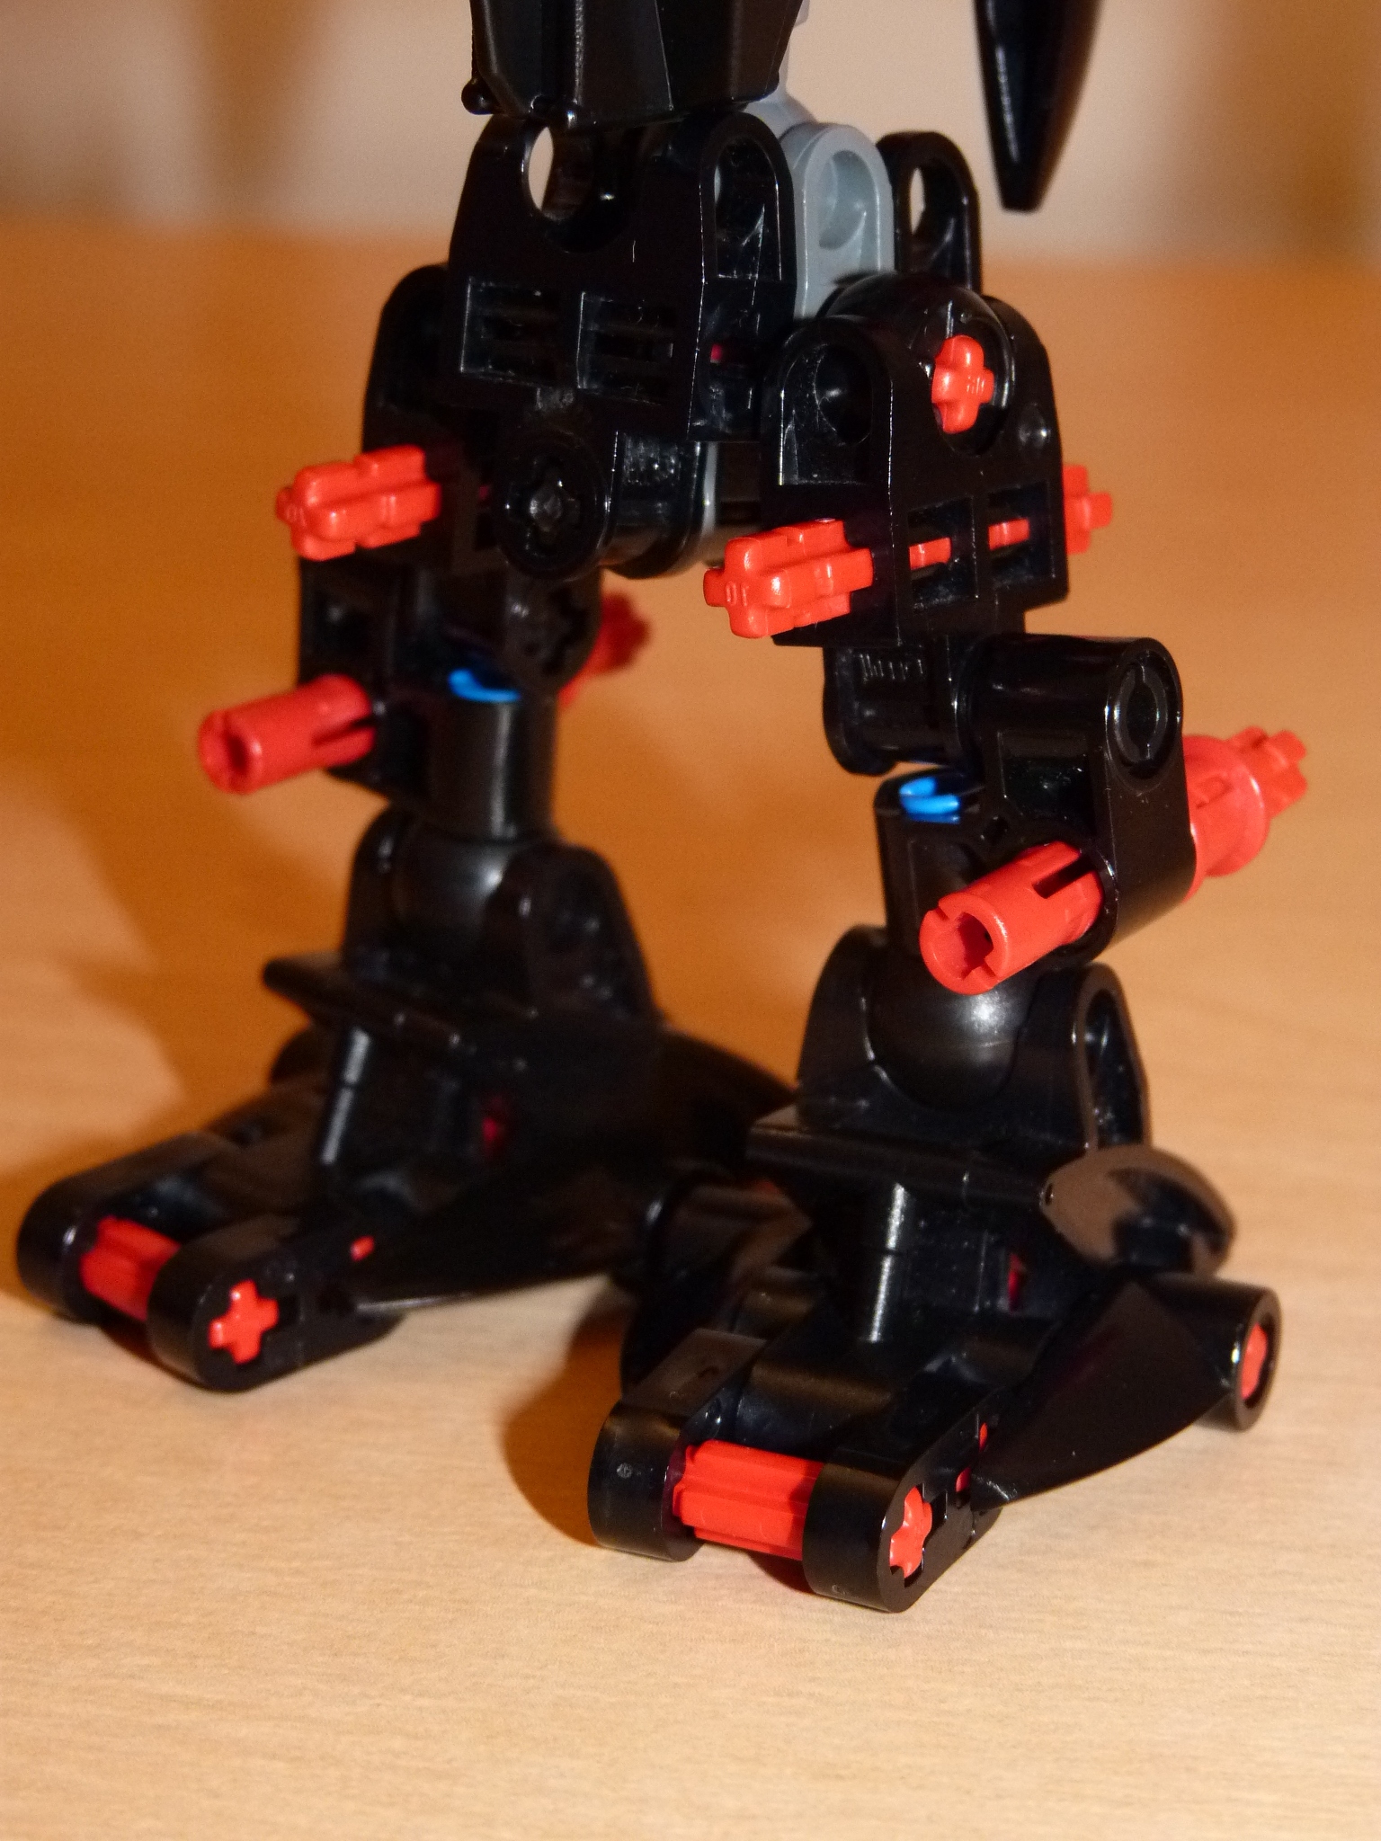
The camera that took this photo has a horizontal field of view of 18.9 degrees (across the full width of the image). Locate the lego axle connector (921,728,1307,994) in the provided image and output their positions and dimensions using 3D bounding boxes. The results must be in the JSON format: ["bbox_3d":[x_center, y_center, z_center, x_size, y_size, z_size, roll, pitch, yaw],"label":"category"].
[{"bbox_3d":[0.022,-0.003,0.208,0.007,0.007,0.031,12,23,33],"label":"lego axle connector"}]

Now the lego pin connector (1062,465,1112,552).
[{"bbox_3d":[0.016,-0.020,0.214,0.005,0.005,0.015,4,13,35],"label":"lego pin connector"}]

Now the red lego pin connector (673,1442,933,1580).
[{"bbox_3d":[0.004,0.029,0.208,0.015,0.005,0.005,9,18,26],"label":"red lego pin connector"}]

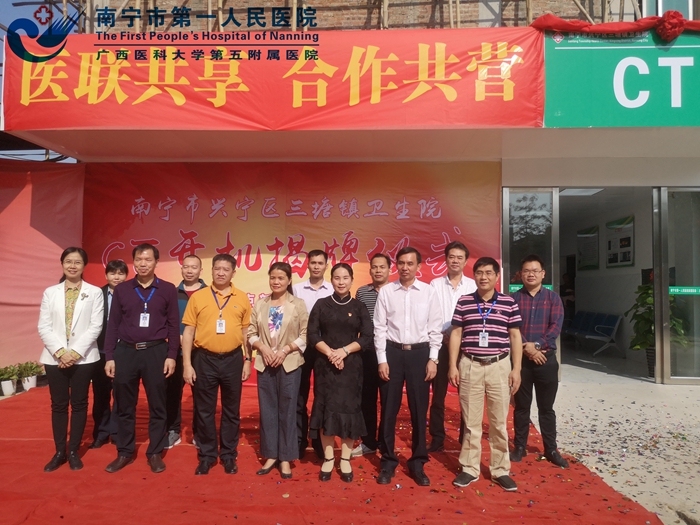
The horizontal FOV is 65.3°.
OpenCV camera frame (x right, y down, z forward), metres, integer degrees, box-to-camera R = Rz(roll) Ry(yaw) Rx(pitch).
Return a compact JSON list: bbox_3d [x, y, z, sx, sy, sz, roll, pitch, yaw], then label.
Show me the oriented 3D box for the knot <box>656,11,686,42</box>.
[{"bbox_3d":[3.651,-2.680,6.200,0.310,0.330,0.230,0,-3,2],"label":"knot"}]

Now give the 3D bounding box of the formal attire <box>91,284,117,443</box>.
[{"bbox_3d":[-2.105,0.892,4.820,0.420,1.380,0.270,0,-3,6],"label":"formal attire"}]

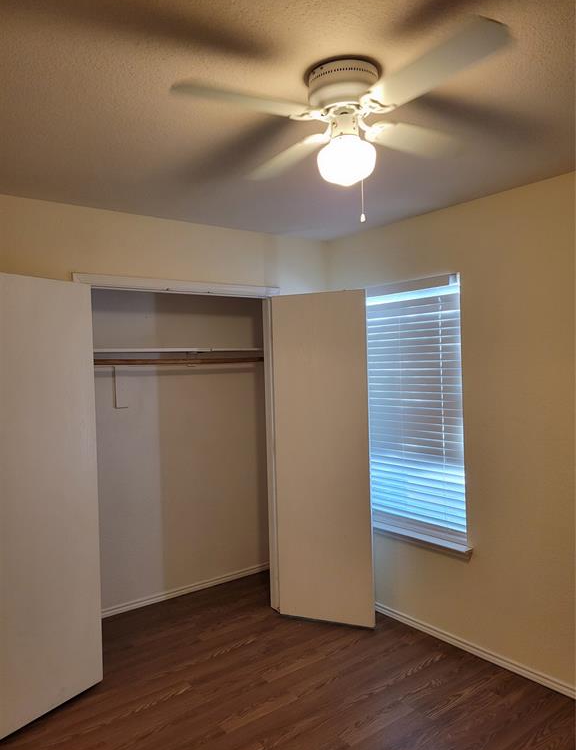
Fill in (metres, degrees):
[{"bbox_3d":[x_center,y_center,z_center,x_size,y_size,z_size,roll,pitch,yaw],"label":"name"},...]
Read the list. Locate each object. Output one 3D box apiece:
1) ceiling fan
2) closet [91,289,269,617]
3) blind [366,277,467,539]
[{"bbox_3d":[0.168,-0.709,1.676,1.050,0.320,1.050,-2,1,-32],"label":"ceiling fan"},{"bbox_3d":[-0.660,0.535,3.701,1.400,2.050,0.680,-2,1,-38],"label":"closet"},{"bbox_3d":[0.721,0.167,3.470,0.070,1.440,0.790,-2,1,-38],"label":"blind"}]

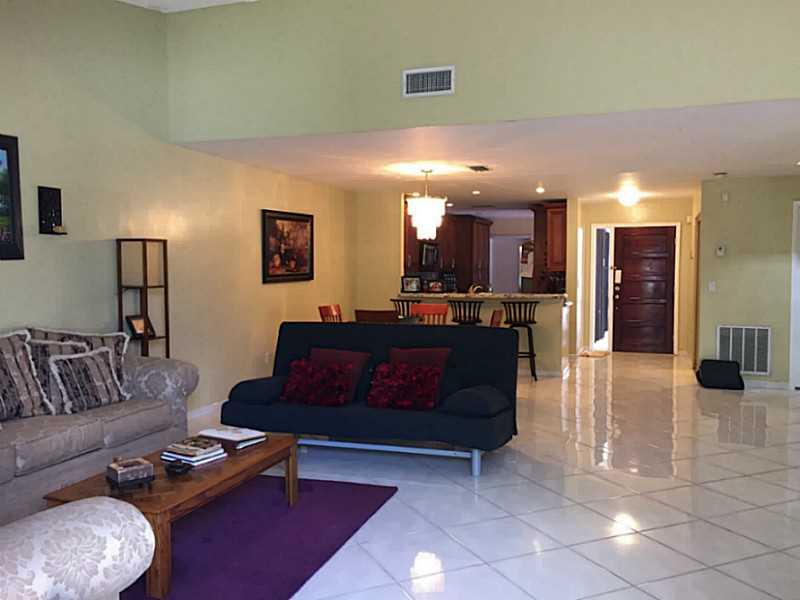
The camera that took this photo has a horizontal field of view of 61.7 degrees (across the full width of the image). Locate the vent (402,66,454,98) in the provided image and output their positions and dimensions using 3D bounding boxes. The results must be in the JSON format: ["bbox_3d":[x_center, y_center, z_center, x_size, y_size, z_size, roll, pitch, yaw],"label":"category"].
[{"bbox_3d":[0.210,-1.619,4.971,0.410,0.205,0.030,1,3,18],"label":"vent"}]

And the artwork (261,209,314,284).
[{"bbox_3d":[-1.253,-0.603,7.681,0.040,0.785,1.240,1,3,18],"label":"artwork"}]

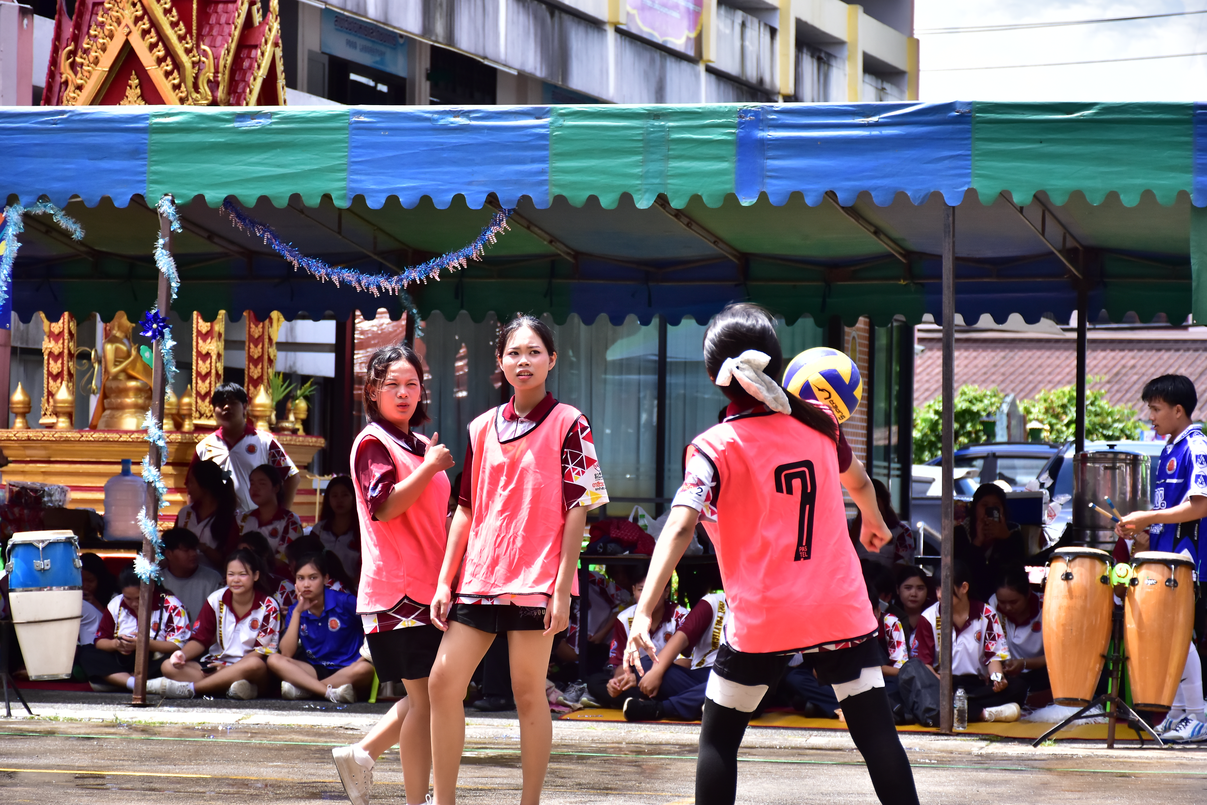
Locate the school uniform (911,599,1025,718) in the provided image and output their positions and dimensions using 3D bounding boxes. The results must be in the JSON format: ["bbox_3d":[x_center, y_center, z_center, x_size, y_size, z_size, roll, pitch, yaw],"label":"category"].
[{"bbox_3d":[1.878,1.305,22.000,0.580,0.620,0.600,1,-2,10],"label":"school uniform"}]

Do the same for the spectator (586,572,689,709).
[{"bbox_3d":[0.221,1.245,22.400,0.620,0.750,0.650,1,-2,5],"label":"spectator"}]

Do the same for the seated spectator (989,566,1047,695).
[{"bbox_3d":[2.126,1.192,21.600,0.600,0.730,0.680,1,-1,12],"label":"seated spectator"}]

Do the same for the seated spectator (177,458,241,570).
[{"bbox_3d":[-2.081,0.888,22.400,0.450,1.180,0.700,0,-2,25],"label":"seated spectator"}]

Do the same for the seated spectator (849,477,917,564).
[{"bbox_3d":[1.414,0.957,21.600,0.450,1.150,0.700,1,-2,20],"label":"seated spectator"}]

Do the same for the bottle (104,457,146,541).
[{"bbox_3d":[-2.844,0.581,25.400,0.270,0.485,0.270,1,-2,0],"label":"bottle"}]

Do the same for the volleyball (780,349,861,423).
[{"bbox_3d":[0.576,-0.040,11.200,0.210,0.210,0.210,1,-1,0],"label":"volleyball"}]

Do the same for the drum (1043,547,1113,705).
[{"bbox_3d":[2.074,0.977,18.600,0.305,0.700,0.305,3,2,0],"label":"drum"}]

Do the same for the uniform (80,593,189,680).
[{"bbox_3d":[-2.334,1.179,21.200,0.560,0.470,0.520,1,-2,12],"label":"uniform"}]

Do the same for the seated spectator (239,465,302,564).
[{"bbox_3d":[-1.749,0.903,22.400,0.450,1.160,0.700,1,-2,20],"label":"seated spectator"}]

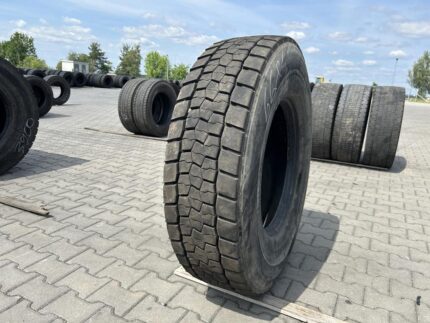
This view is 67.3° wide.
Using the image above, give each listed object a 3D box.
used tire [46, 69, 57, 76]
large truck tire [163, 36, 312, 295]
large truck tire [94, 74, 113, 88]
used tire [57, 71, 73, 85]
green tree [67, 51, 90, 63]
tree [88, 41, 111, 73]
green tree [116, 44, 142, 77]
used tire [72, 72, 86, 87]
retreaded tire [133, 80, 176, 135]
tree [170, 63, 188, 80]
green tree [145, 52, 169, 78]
[{"bbox_3d":[-12.585,-6.498,25.000,0.330,1.030,1.030,9,14,26],"label":"used tire"},{"bbox_3d":[0.180,0.018,1.377,0.295,1.020,1.020,6,13,26],"label":"large truck tire"},{"bbox_3d":[-8.771,-6.469,26.200,0.360,1.030,1.030,9,14,26],"label":"large truck tire"},{"bbox_3d":[-11.104,-6.147,24.200,0.330,1.030,1.030,9,14,26],"label":"used tire"},{"bbox_3d":[-23.260,-16.267,55.075,4.431,4.881,4.431,-2,15,-22],"label":"green tree"},{"bbox_3d":[-18.054,-15.296,50.087,3.874,5.956,3.874,-1,14,-19],"label":"tree"},{"bbox_3d":[-14.013,-15.882,52.971,4.261,6.245,4.261,0,14,-15],"label":"green tree"},{"bbox_3d":[-9.892,-5.991,23.700,0.300,1.020,1.020,10,15,26],"label":"used tire"},{"bbox_3d":[-1.050,-0.947,5.795,0.300,1.010,1.010,9,14,24],"label":"retreaded tire"},{"bbox_3d":[-5.787,-14.472,54.212,3.690,3.937,3.690,2,14,-7],"label":"tree"},{"bbox_3d":[-9.955,-16.371,55.000,3.900,5.000,3.800,3,12,0],"label":"green tree"}]

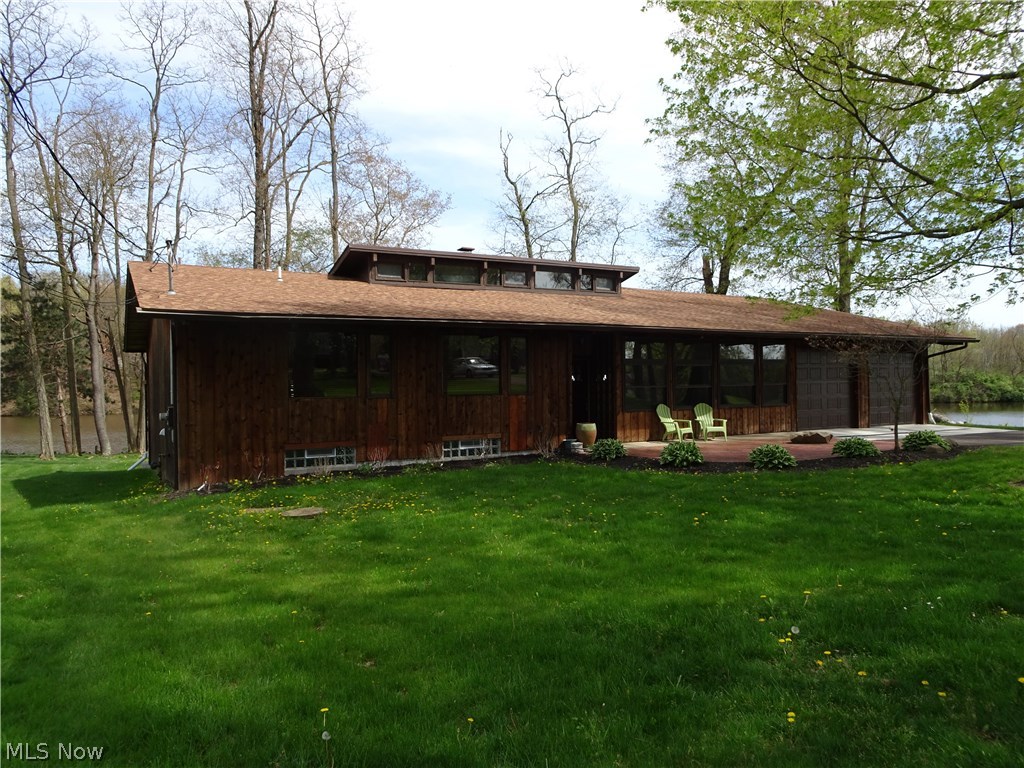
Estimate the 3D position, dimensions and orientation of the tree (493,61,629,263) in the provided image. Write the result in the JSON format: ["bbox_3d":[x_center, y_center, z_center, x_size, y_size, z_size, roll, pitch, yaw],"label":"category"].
[{"bbox_3d":[2.650,-6.900,36.450,7.000,19.060,6.500,-1,0,0],"label":"tree"}]

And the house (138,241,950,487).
[{"bbox_3d":[2.040,-0.840,23.090,25.470,5.270,11.580,-1,0,-30],"label":"house"}]

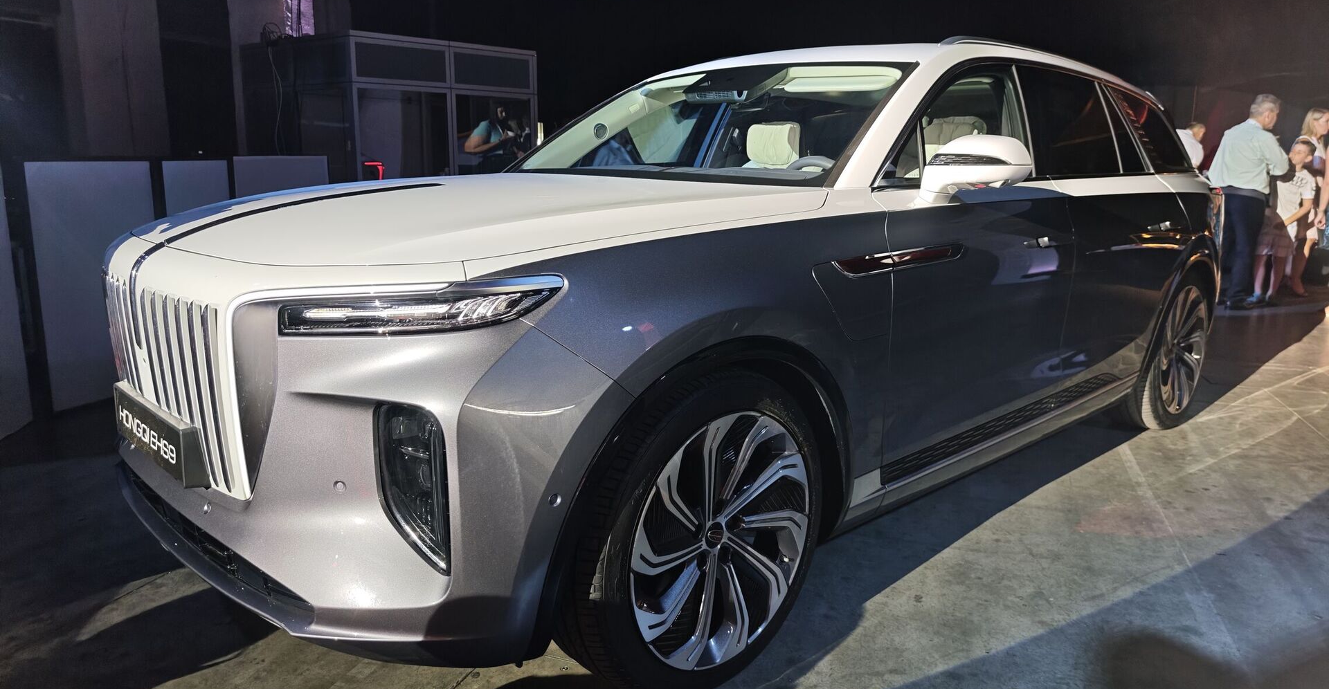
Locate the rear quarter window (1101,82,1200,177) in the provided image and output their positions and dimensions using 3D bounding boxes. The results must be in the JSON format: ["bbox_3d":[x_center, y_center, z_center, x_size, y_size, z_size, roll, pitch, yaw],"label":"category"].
[{"bbox_3d":[2.171,-0.965,3.955,0.150,0.410,0.800,-10,2,44],"label":"rear quarter window"}]

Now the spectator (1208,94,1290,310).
[{"bbox_3d":[5.007,-1.199,7.510,0.420,1.760,0.560,-3,13,-14],"label":"spectator"}]

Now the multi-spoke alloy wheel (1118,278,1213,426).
[{"bbox_3d":[2.337,0.009,4.213,0.770,0.770,0.275,-11,16,-42],"label":"multi-spoke alloy wheel"}]

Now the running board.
[{"bbox_3d":[1.227,0.292,3.122,2.080,0.190,0.140,-11,16,-42],"label":"running board"}]

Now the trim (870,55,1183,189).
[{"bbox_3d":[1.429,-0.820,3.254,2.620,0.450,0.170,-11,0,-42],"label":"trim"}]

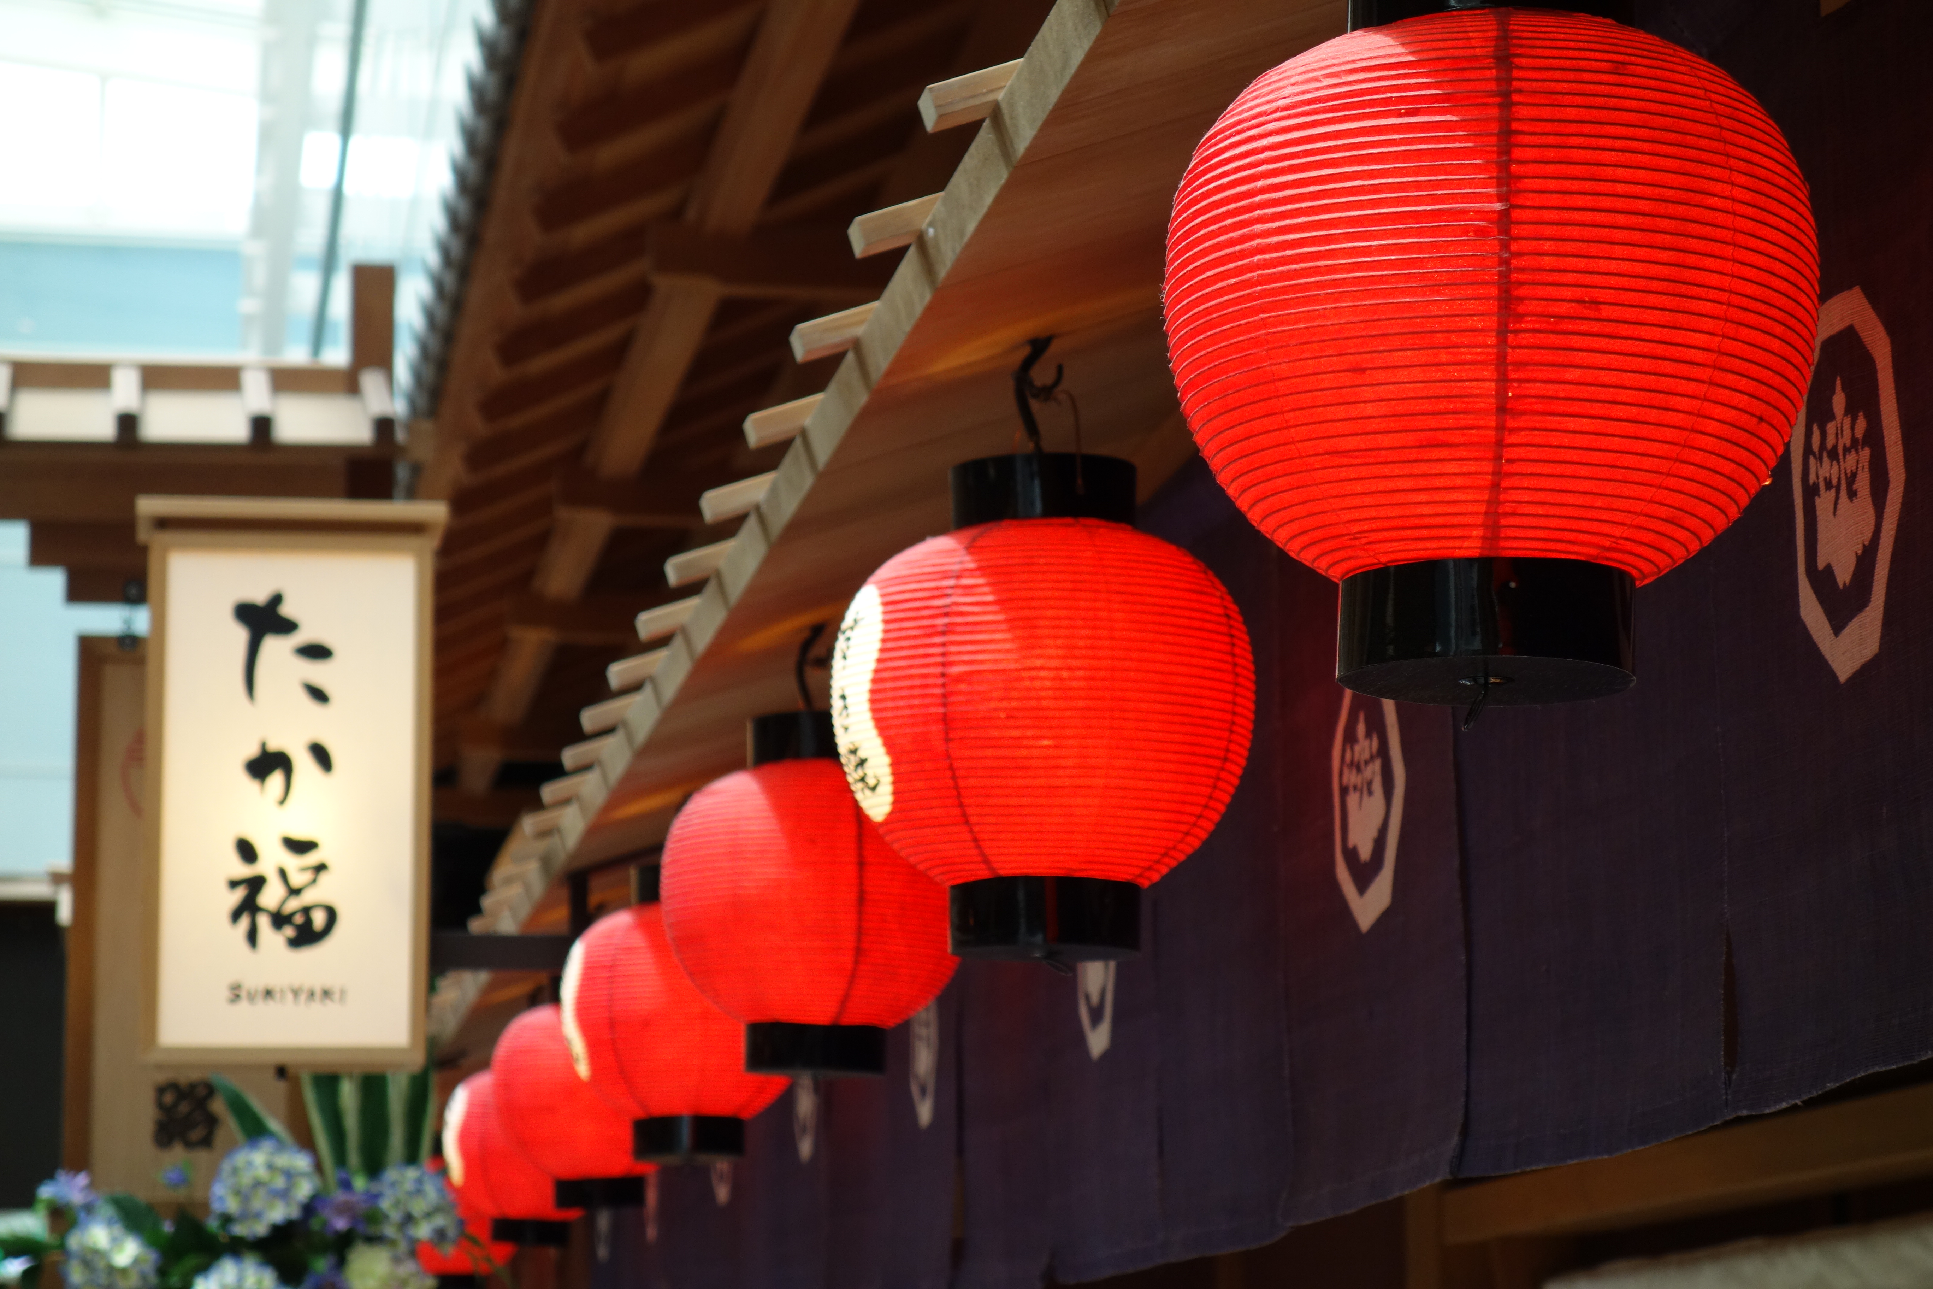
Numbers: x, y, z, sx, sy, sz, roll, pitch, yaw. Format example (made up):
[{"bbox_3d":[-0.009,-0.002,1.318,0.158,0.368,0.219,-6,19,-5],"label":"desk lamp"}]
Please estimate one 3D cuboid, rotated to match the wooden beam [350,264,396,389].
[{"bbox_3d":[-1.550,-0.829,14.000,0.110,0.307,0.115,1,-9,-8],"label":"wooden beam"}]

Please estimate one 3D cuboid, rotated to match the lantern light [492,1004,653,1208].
[{"bbox_3d":[-0.685,0.834,10.015,0.383,0.442,0.383,1,-9,-8],"label":"lantern light"}]

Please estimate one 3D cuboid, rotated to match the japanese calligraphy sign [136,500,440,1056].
[{"bbox_3d":[-1.098,0.228,8.755,0.481,0.908,0.170,1,-9,-8],"label":"japanese calligraphy sign"}]

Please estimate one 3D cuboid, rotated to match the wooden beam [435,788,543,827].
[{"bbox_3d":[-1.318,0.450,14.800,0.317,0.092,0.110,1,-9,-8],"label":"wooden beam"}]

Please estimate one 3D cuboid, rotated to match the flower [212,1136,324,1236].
[{"bbox_3d":[-1.201,0.933,9.200,0.188,0.161,0.180,1,-9,-8],"label":"flower"}]

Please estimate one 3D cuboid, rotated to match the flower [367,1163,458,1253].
[{"bbox_3d":[-0.948,0.968,9.200,0.149,0.140,0.150,1,-9,-8],"label":"flower"}]

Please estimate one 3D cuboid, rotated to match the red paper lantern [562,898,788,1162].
[{"bbox_3d":[-0.421,0.559,8.190,0.383,0.442,0.383,1,-9,-8],"label":"red paper lantern"}]

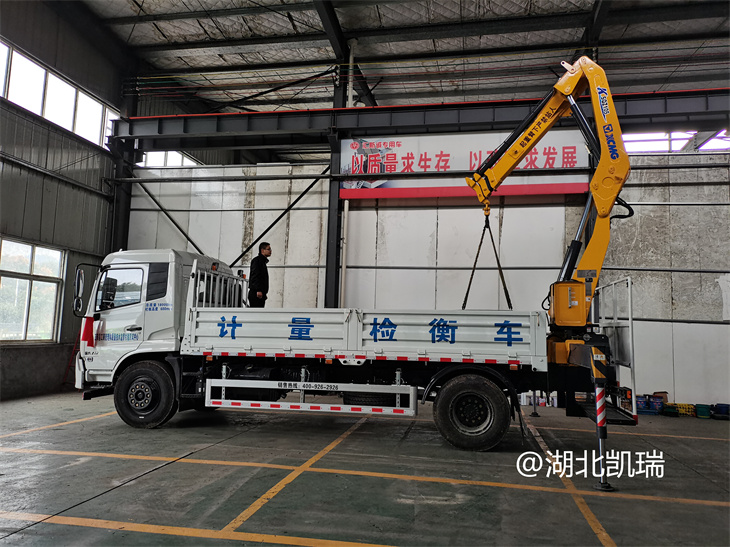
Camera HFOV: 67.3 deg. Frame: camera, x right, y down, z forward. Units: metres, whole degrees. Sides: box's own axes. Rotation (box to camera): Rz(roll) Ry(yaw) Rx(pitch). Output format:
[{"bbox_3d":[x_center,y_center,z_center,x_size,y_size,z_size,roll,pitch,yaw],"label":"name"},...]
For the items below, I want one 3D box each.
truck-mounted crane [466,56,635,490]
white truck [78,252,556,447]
[{"bbox_3d":[2.861,-0.474,8.676,2.500,6.050,5.500,0,-6,11],"label":"truck-mounted crane"},{"bbox_3d":[-0.873,1.121,9.212,7.300,2.850,2.540,0,-6,11],"label":"white truck"}]

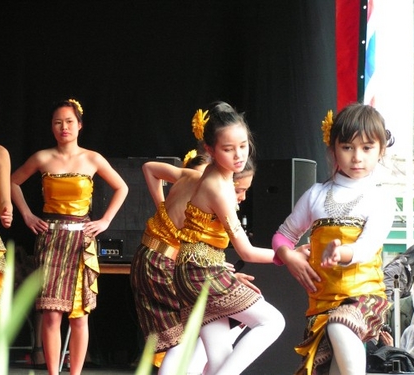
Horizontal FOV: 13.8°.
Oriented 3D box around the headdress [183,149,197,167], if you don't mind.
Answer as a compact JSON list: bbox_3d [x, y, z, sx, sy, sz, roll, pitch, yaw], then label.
[{"bbox_3d":[-0.063,-0.108,6.450,0.040,0.090,0.085,38,0,0],"label":"headdress"}]

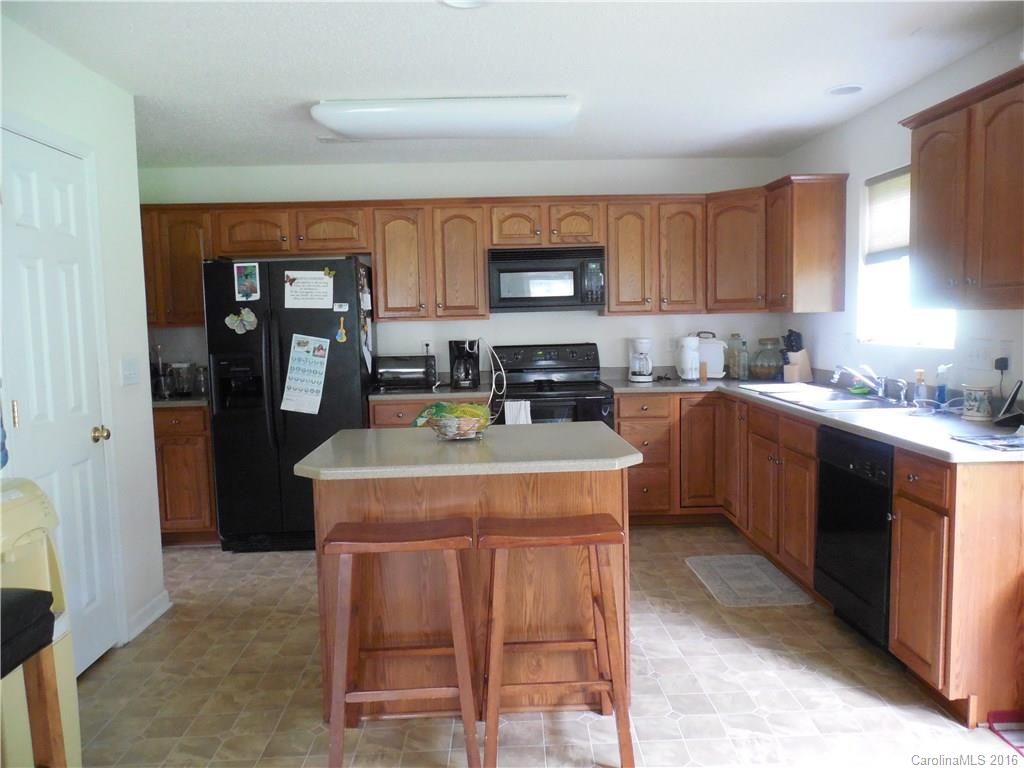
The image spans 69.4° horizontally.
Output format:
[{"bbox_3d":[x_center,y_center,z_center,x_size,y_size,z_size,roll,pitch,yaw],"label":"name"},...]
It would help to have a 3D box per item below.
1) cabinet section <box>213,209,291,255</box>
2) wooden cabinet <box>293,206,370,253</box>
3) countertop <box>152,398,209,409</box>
[{"bbox_3d":[-1.713,-1.003,4.997,0.505,0.290,0.325,-1,5,-1],"label":"cabinet section"},{"bbox_3d":[-1.166,-1.013,4.913,0.505,0.310,0.325,-2,5,-2],"label":"wooden cabinet"},{"bbox_3d":[-2.066,0.097,4.772,0.425,0.042,0.635,-2,5,-2],"label":"countertop"}]

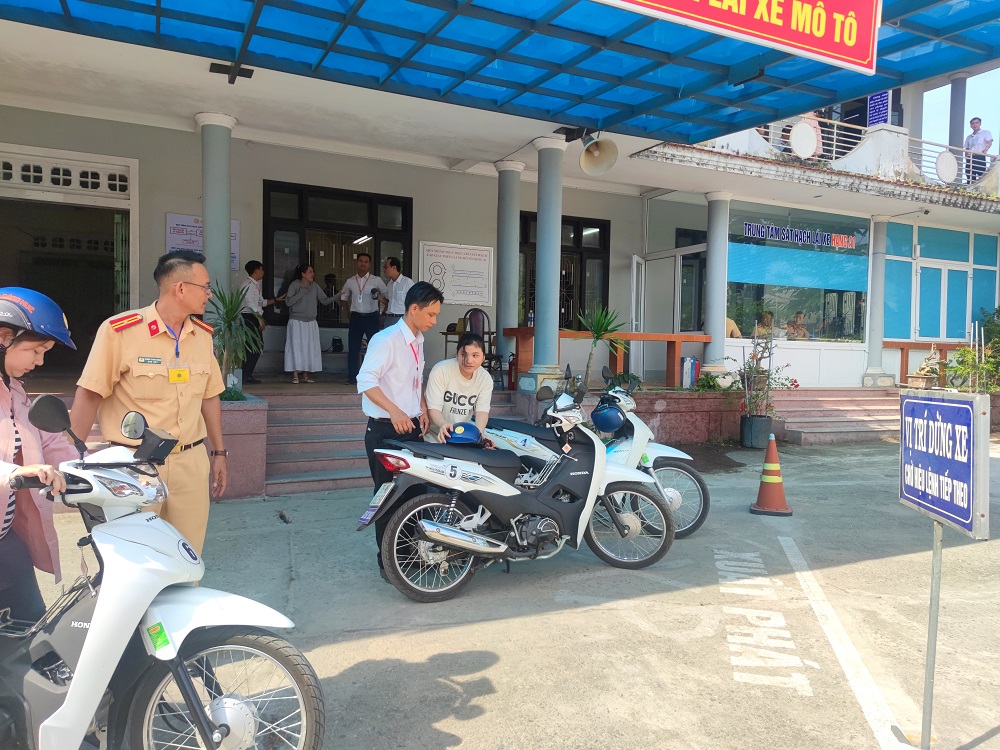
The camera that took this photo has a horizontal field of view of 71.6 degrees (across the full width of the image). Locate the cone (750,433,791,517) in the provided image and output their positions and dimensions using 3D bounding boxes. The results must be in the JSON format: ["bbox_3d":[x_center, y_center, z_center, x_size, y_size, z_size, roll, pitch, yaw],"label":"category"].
[{"bbox_3d":[2.330,0.863,5.950,0.330,0.660,0.330,2,2,21],"label":"cone"}]

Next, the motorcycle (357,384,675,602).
[{"bbox_3d":[0.154,0.611,3.800,1.910,1.090,0.700,0,2,-26],"label":"motorcycle"}]

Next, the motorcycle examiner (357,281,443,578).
[{"bbox_3d":[-0.560,0.302,3.900,0.440,1.660,0.480,2,2,22],"label":"motorcycle examiner"}]

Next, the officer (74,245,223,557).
[{"bbox_3d":[-1.339,0.391,2.647,0.560,1.710,0.380,-1,3,-45],"label":"officer"}]

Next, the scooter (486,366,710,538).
[{"bbox_3d":[0.547,0.572,4.590,1.900,1.130,0.720,0,2,-22],"label":"scooter"}]

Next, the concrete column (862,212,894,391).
[{"bbox_3d":[6.542,-1.293,12.100,0.480,3.003,0.480,0,2,-25],"label":"concrete column"}]

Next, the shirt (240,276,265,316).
[{"bbox_3d":[-3.284,-1.042,9.200,0.300,0.550,0.420,2,2,28],"label":"shirt"}]

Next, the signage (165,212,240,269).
[{"bbox_3d":[-3.869,-1.735,9.060,0.885,0.670,0.020,0,2,-25],"label":"signage"}]

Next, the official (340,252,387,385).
[{"bbox_3d":[-1.823,-0.742,9.127,0.580,1.720,0.340,1,2,-9],"label":"official"}]

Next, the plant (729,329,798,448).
[{"bbox_3d":[3.244,0.180,8.600,0.720,1.450,0.650,0,2,-25],"label":"plant"}]

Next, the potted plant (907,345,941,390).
[{"bbox_3d":[6.903,-0.114,11.300,0.400,0.730,0.360,0,2,-25],"label":"potted plant"}]

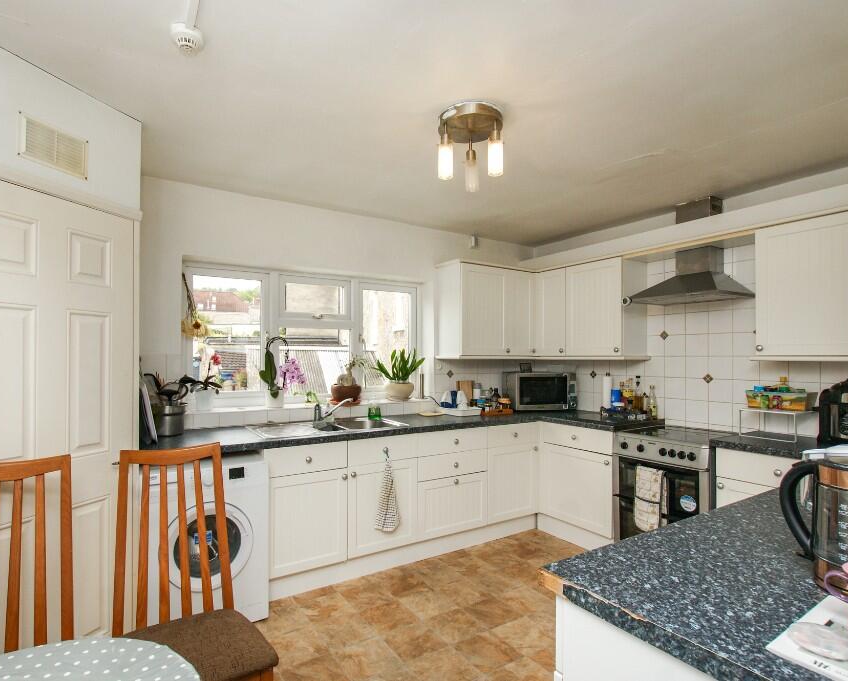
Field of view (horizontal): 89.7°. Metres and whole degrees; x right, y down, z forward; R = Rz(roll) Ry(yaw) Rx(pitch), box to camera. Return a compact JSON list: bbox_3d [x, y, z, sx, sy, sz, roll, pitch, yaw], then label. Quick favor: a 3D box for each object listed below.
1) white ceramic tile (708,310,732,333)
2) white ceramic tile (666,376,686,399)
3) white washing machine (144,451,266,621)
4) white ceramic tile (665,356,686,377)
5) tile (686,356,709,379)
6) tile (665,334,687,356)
[{"bbox_3d":[2.004,-0.124,2.880,0.010,0.150,0.150,1,-2,-31],"label":"white ceramic tile"},{"bbox_3d":[1.821,0.346,3.090,0.010,0.150,0.150,1,-2,-31],"label":"white ceramic tile"},{"bbox_3d":[-1.209,1.053,2.354,0.590,0.850,0.570,1,-1,-30],"label":"white washing machine"},{"bbox_3d":[1.808,0.190,3.065,0.010,0.150,0.148,1,-2,-35],"label":"white ceramic tile"},{"bbox_3d":[1.881,0.186,2.942,0.010,0.150,0.150,1,-1,-30],"label":"tile"},{"bbox_3d":[1.821,0.039,3.090,0.010,0.150,0.150,1,-2,-31],"label":"tile"}]

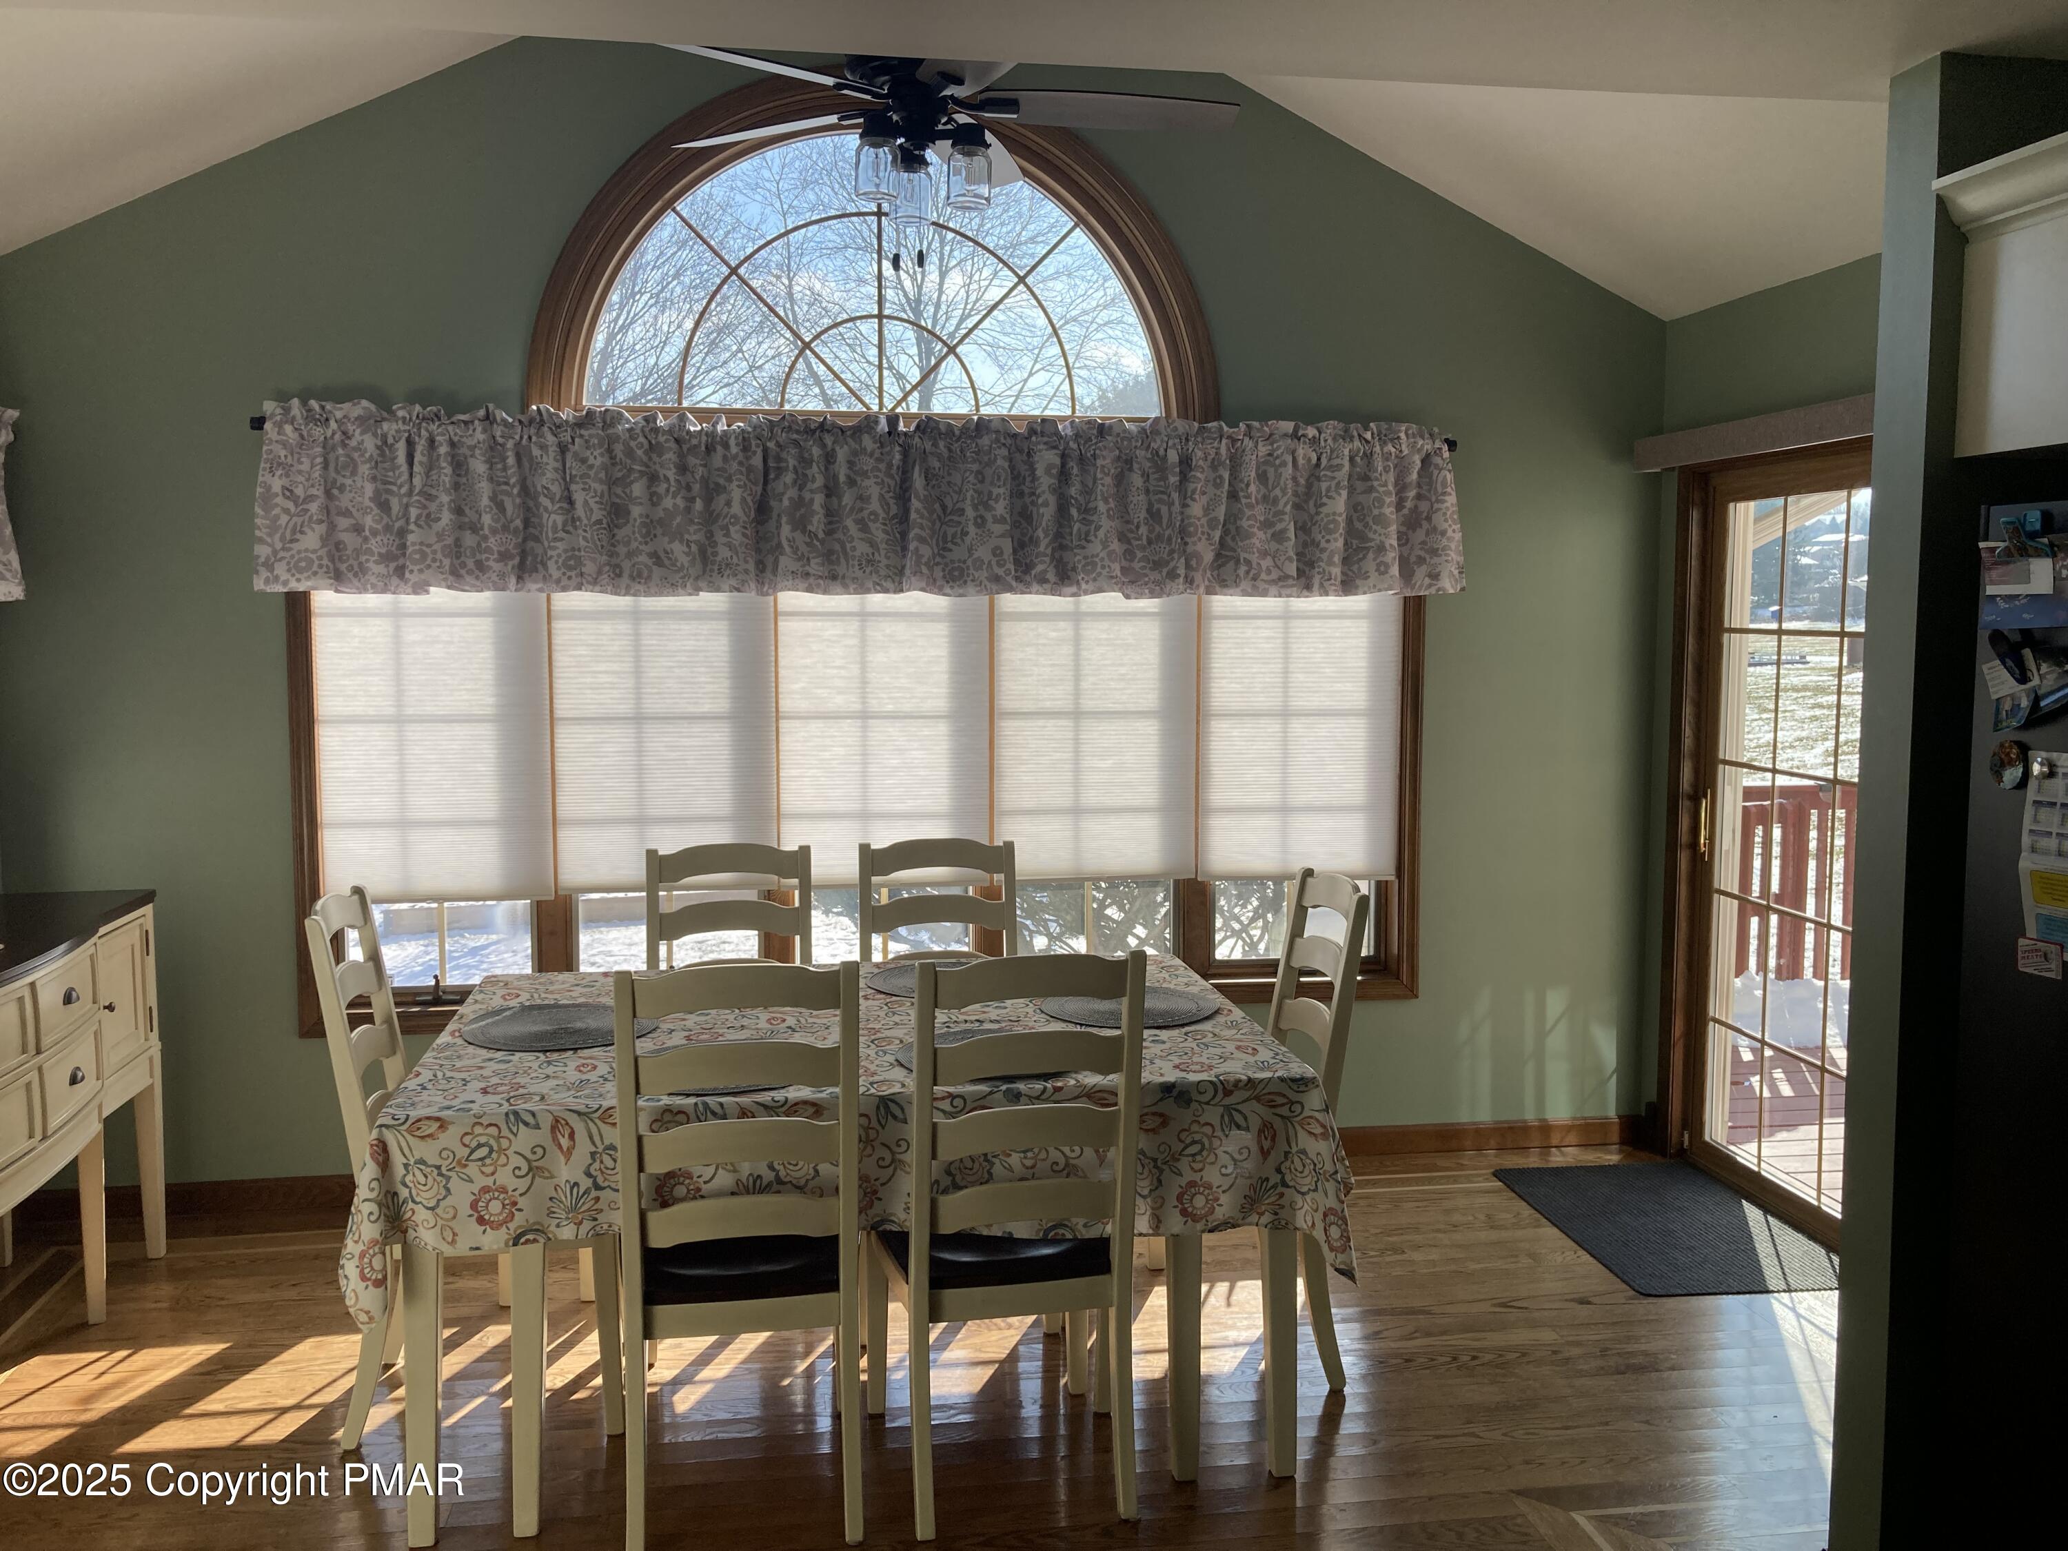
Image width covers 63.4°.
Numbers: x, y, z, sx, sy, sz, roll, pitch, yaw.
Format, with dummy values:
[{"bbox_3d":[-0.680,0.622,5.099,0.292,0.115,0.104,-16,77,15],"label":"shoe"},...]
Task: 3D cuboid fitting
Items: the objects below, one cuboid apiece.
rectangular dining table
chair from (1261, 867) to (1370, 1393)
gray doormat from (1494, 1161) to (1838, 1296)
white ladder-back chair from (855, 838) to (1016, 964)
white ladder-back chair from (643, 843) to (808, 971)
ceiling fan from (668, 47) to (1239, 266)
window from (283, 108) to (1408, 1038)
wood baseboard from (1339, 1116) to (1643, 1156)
[{"bbox_3d":[-0.378,0.899,3.532,1.740,0.776,1.210,-1,6,-8],"label":"rectangular dining table"},{"bbox_3d":[0.376,0.751,3.631,0.585,1.050,0.475,-1,6,-8],"label":"chair"},{"bbox_3d":[1.701,1.189,4.476,0.610,0.010,0.915,-1,6,-8],"label":"gray doormat"},{"bbox_3d":[-0.201,0.719,3.965,0.475,1.050,0.585,-1,6,-8],"label":"white ladder-back chair"},{"bbox_3d":[-0.710,0.727,3.895,0.475,1.050,0.585,-1,6,-8],"label":"white ladder-back chair"},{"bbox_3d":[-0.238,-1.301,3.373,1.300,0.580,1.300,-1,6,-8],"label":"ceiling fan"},{"bbox_3d":[-0.432,-0.599,4.682,3.187,2.597,0.130,-1,6,-8],"label":"window"},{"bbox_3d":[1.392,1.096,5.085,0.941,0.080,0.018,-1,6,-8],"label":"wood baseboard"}]

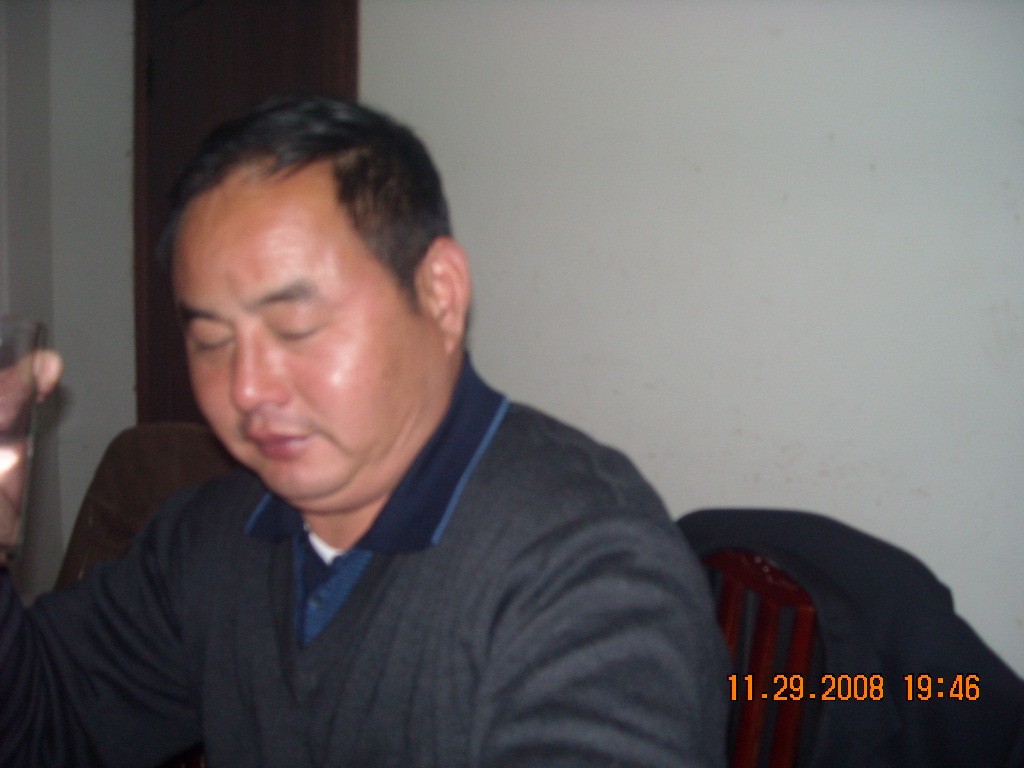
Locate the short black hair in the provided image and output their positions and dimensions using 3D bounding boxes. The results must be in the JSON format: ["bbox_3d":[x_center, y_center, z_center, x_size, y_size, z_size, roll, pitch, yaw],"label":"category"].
[{"bbox_3d":[-0.133,-0.103,0.680,0.175,0.165,0.200,-4,17,28],"label":"short black hair"}]

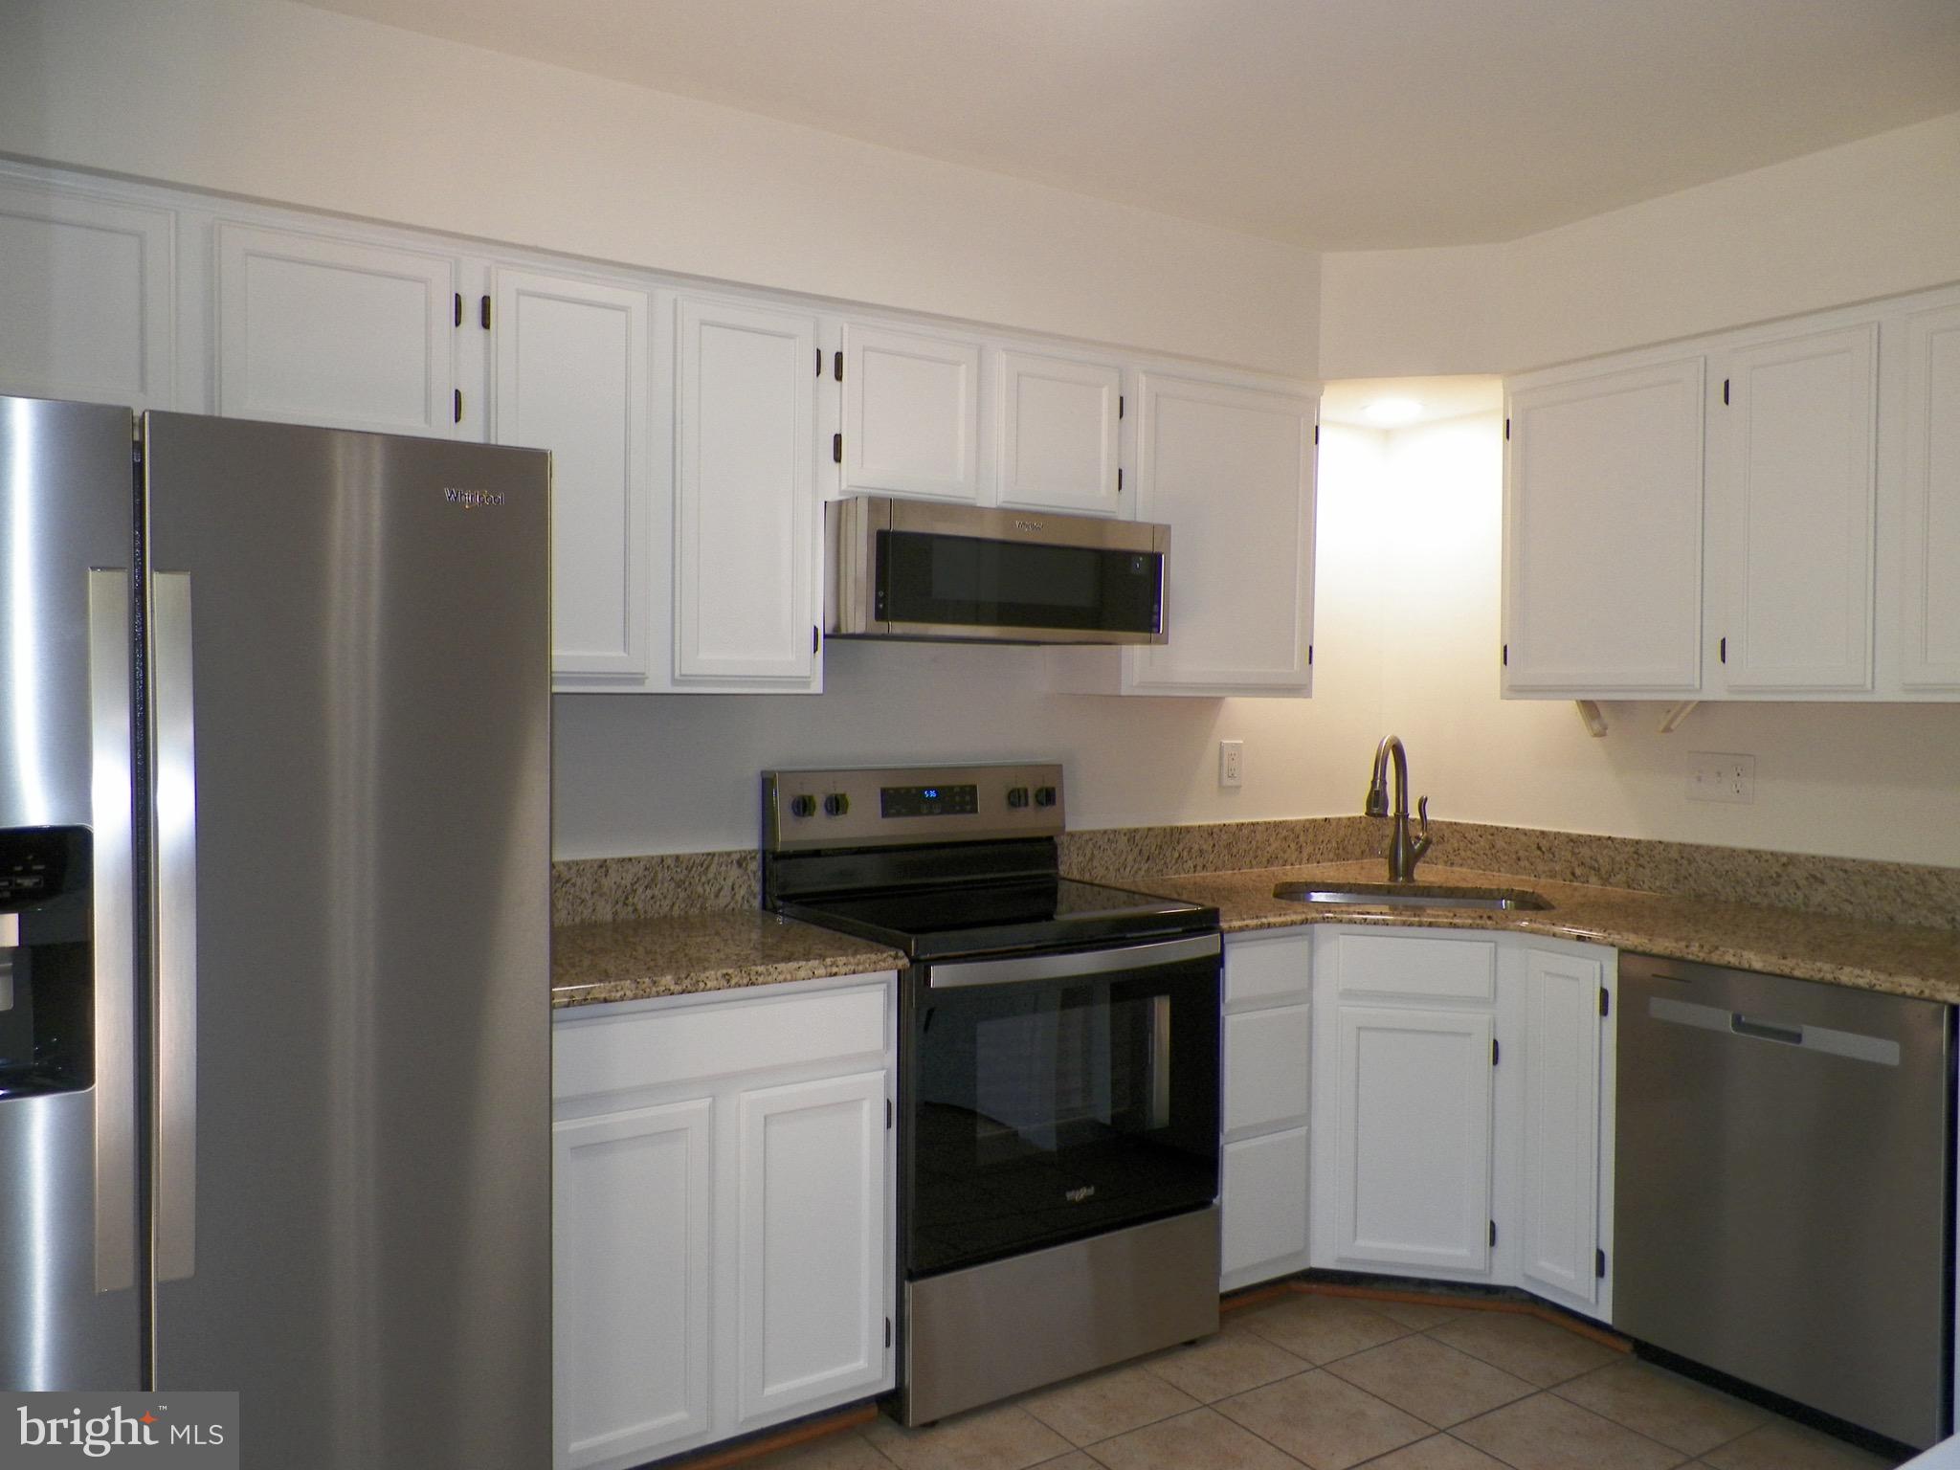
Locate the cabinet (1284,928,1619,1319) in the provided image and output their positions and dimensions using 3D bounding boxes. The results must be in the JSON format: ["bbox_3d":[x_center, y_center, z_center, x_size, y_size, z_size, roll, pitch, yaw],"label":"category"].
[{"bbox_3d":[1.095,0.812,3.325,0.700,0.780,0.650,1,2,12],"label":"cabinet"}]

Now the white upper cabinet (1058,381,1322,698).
[{"bbox_3d":[0.513,-0.470,3.525,0.612,0.754,0.320,-1,2,-33],"label":"white upper cabinet"}]

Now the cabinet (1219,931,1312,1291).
[{"bbox_3d":[0.466,0.807,3.353,0.281,0.780,0.625,-1,2,-33],"label":"cabinet"}]

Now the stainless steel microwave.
[{"bbox_3d":[-0.026,-0.333,3.098,0.755,0.257,0.466,-1,2,-33],"label":"stainless steel microwave"}]

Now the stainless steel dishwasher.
[{"bbox_3d":[1.712,0.851,2.800,0.599,0.810,0.602,-1,2,-33],"label":"stainless steel dishwasher"}]

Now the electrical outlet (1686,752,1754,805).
[{"bbox_3d":[1.749,0.102,3.345,0.008,0.114,0.162,-1,2,-33],"label":"electrical outlet"}]

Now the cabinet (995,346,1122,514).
[{"bbox_3d":[0.093,-0.662,3.251,0.336,0.337,0.320,-1,2,-33],"label":"cabinet"}]

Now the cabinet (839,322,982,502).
[{"bbox_3d":[-0.224,-0.659,3.047,0.330,0.337,0.320,-1,2,-33],"label":"cabinet"}]

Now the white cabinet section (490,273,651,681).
[{"bbox_3d":[-0.825,-0.468,2.711,0.290,0.731,0.320,-1,2,-32],"label":"white cabinet section"}]

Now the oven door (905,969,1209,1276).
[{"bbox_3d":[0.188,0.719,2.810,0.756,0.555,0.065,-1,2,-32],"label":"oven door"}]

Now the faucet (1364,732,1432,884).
[{"bbox_3d":[1.056,0.186,3.552,0.120,0.385,0.260,1,2,30],"label":"faucet"}]

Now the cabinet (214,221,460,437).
[{"bbox_3d":[-1.137,-0.650,2.463,0.370,0.337,0.320,-1,2,-33],"label":"cabinet"}]

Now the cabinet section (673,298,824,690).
[{"bbox_3d":[-0.534,-0.468,2.895,0.302,0.736,0.320,-1,2,-32],"label":"cabinet section"}]

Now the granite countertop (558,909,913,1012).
[{"bbox_3d":[-0.589,0.408,2.652,0.700,0.039,0.648,-1,2,-33],"label":"granite countertop"}]

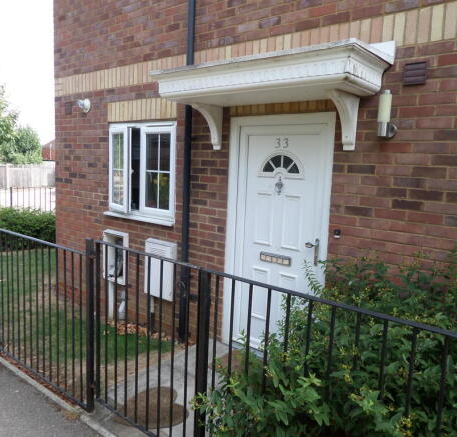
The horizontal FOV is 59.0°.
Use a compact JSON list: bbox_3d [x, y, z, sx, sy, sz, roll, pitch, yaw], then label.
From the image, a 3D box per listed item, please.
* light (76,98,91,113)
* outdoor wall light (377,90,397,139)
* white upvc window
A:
[{"bbox_3d":[-1.761,-1.360,4.851,0.170,0.173,0.145,8,10,39],"label":"light"},{"bbox_3d":[1.036,-0.676,2.627,0.095,0.298,0.140,8,10,39],"label":"outdoor wall light"},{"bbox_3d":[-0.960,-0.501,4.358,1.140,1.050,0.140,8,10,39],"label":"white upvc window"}]

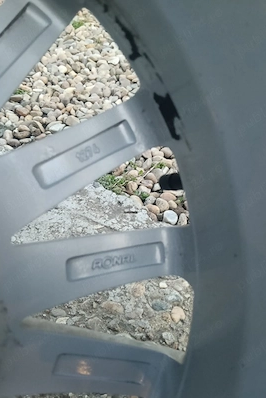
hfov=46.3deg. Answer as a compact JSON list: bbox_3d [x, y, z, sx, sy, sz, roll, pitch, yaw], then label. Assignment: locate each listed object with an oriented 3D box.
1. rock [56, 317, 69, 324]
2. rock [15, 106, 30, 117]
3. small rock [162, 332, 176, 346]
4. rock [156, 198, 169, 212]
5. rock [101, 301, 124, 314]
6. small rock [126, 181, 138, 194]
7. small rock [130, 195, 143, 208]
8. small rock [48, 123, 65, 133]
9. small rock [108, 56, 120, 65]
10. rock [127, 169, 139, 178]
[{"bbox_3d":[-0.091,0.159,0.404,0.018,0.008,0.012,0,52,0],"label":"rock"},{"bbox_3d":[-0.256,-0.203,0.723,0.033,0.017,0.031,0,53,0],"label":"rock"},{"bbox_3d":[0.049,0.195,0.431,0.019,0.013,0.019,0,45,0],"label":"small rock"},{"bbox_3d":[0.054,0.012,0.561,0.024,0.015,0.027,0,53,0],"label":"rock"},{"bbox_3d":[-0.030,0.162,0.463,0.032,0.013,0.021,0,45,0],"label":"rock"},{"bbox_3d":[-0.001,-0.021,0.586,0.021,0.013,0.025,0,53,0],"label":"small rock"},{"bbox_3d":[0.007,0.005,0.620,0.036,0.019,0.024,31,53,27],"label":"small rock"},{"bbox_3d":[-0.158,-0.148,0.643,0.037,0.020,0.026,0,52,0],"label":"small rock"},{"bbox_3d":[-0.053,-0.380,0.856,0.030,0.015,0.032,0,53,0],"label":"small rock"},{"bbox_3d":[0.001,-0.044,0.562,0.021,0.015,0.020,0,52,0],"label":"rock"}]

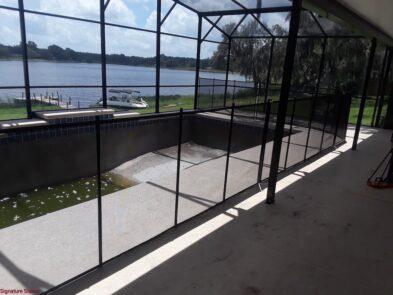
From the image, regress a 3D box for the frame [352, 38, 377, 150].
[{"bbox_3d":[3.615,-1.093,6.841,0.074,2.390,0.074,14,18,37],"label":"frame"}]

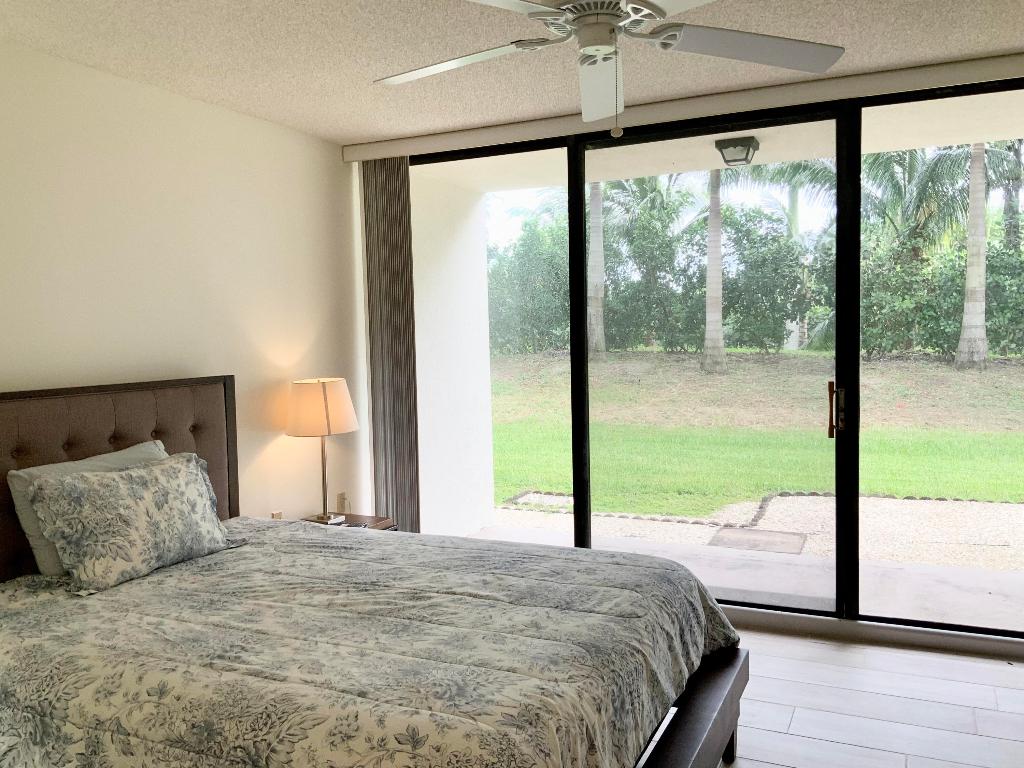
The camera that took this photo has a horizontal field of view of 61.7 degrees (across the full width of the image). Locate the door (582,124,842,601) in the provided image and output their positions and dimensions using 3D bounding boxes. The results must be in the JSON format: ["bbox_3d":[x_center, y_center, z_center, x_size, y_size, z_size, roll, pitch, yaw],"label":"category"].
[{"bbox_3d":[0.905,-0.070,4.042,1.260,2.200,0.080,0,4,25],"label":"door"}]

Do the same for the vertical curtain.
[{"bbox_3d":[-0.644,-0.083,4.648,0.250,2.280,0.120,0,4,25],"label":"vertical curtain"}]

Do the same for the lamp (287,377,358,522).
[{"bbox_3d":[-0.906,0.319,4.134,0.245,0.680,0.245,0,4,25],"label":"lamp"}]

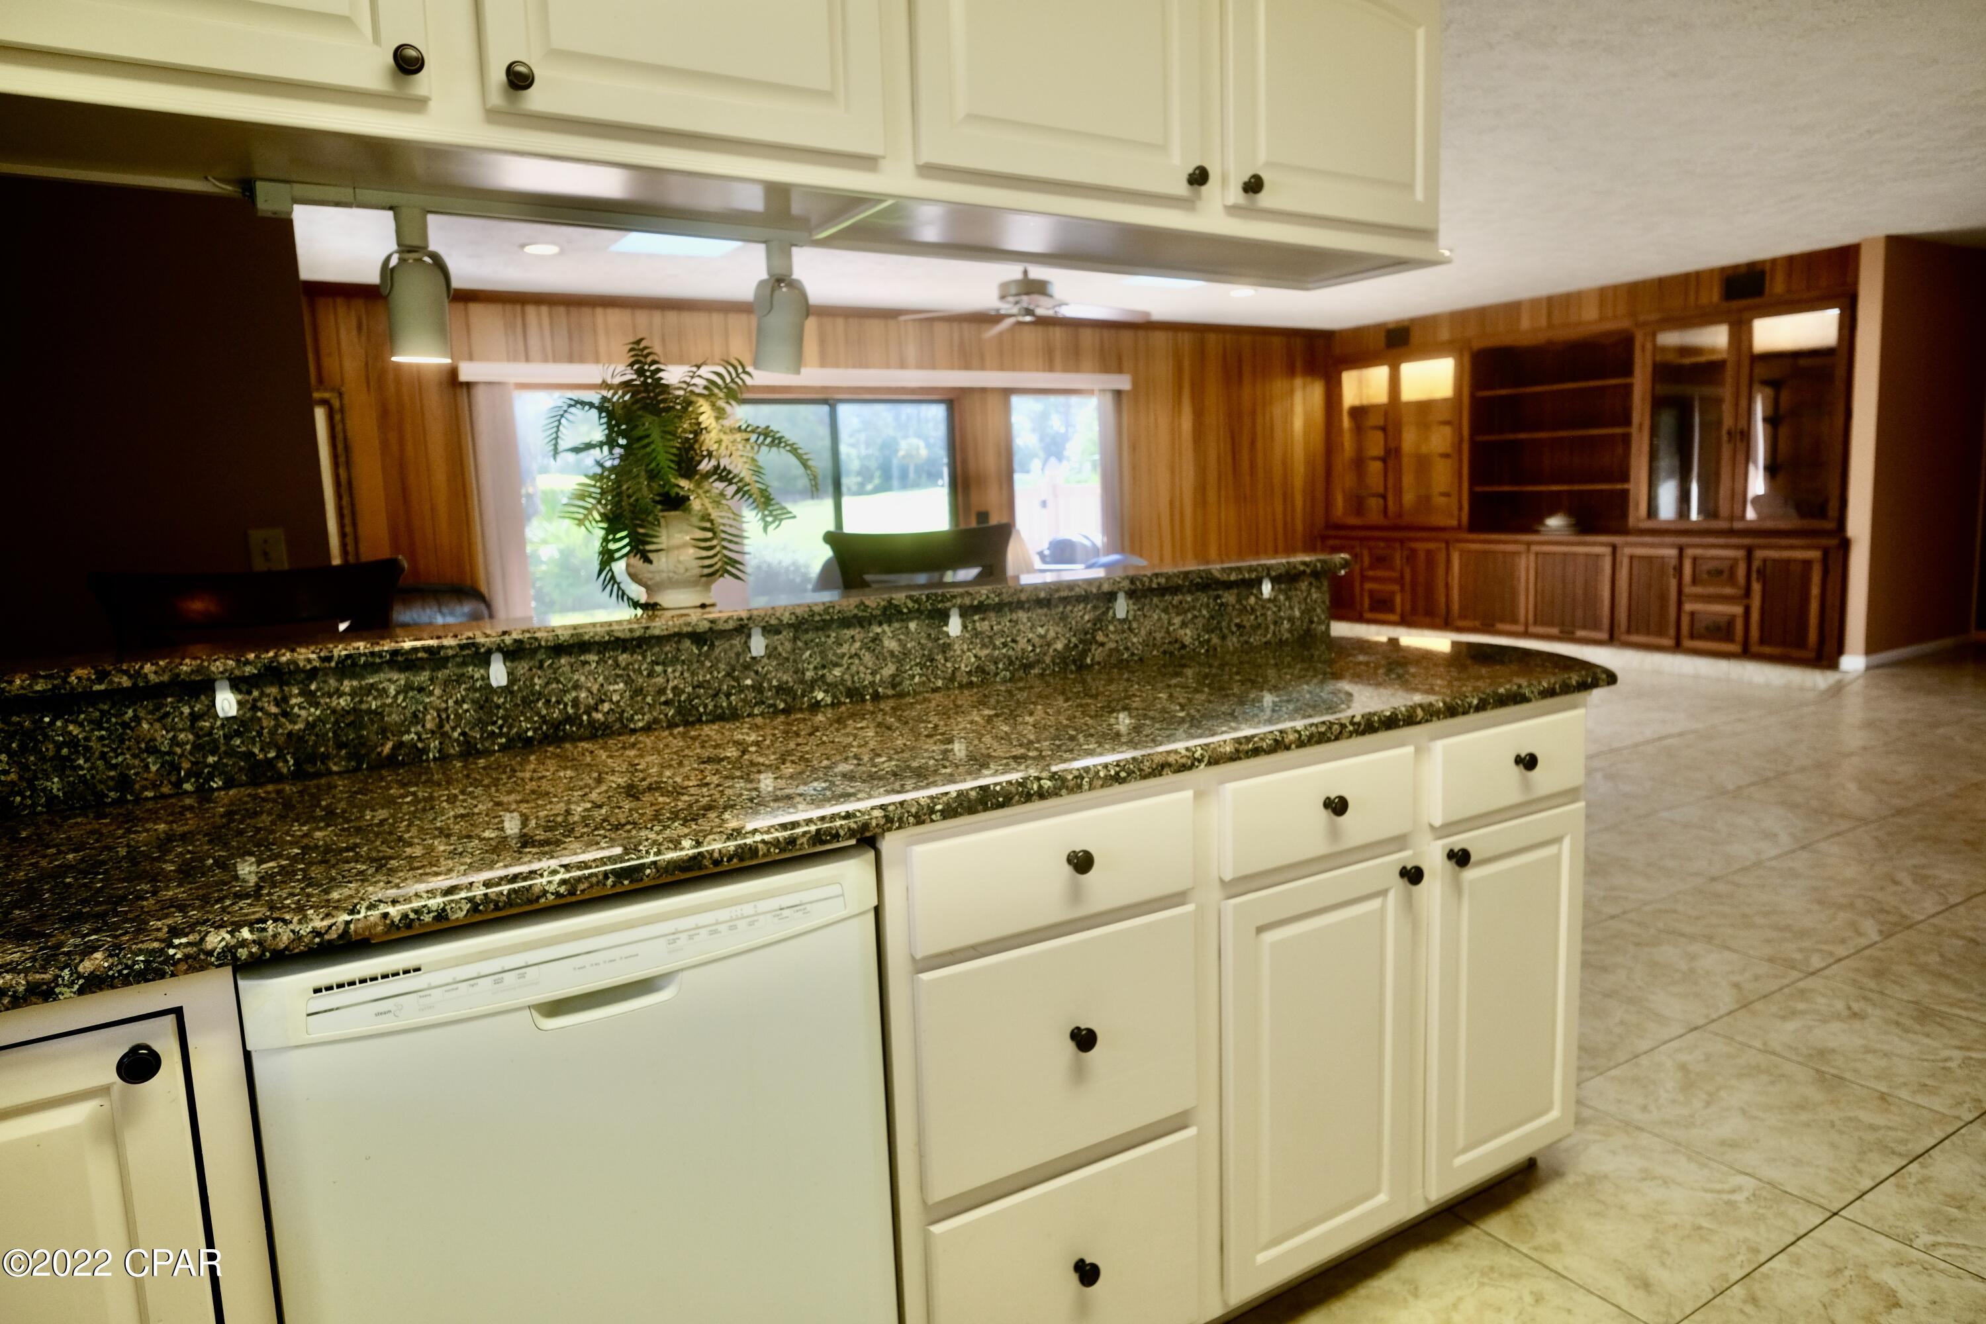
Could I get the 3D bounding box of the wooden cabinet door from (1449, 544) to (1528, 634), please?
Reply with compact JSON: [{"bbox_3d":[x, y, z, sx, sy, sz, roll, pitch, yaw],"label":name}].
[{"bbox_3d":[3.936,-0.589,9.234,0.030,0.714,0.719,-7,9,-29],"label":"wooden cabinet door"}]

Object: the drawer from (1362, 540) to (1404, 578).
[{"bbox_3d":[3.463,-0.886,9.970,0.360,0.291,0.403,-7,9,-30],"label":"drawer"}]

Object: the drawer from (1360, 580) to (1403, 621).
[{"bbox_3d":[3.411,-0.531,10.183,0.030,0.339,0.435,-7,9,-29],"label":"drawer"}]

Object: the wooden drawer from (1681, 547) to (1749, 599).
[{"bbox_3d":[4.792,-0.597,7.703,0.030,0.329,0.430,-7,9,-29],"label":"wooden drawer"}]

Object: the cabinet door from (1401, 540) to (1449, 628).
[{"bbox_3d":[3.558,-0.637,9.547,0.030,0.667,0.451,-7,9,-30],"label":"cabinet door"}]

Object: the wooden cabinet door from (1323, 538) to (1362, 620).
[{"bbox_3d":[3.182,-0.749,10.547,0.030,0.724,0.425,-7,9,-29],"label":"wooden cabinet door"}]

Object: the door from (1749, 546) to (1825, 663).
[{"bbox_3d":[5.023,-0.367,7.339,0.030,0.698,0.415,-7,9,-29],"label":"door"}]

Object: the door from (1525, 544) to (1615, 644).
[{"bbox_3d":[4.215,-0.510,8.464,0.030,0.669,0.660,-7,9,-30],"label":"door"}]

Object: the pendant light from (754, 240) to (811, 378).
[{"bbox_3d":[-0.318,-0.533,1.741,0.082,0.187,0.076,-7,9,-29],"label":"pendant light"}]

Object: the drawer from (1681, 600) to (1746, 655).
[{"bbox_3d":[4.881,-0.241,7.712,0.360,0.317,0.392,-7,9,-30],"label":"drawer"}]

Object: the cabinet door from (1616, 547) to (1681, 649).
[{"bbox_3d":[4.509,-0.450,7.979,0.030,0.668,0.426,-7,9,-30],"label":"cabinet door"}]

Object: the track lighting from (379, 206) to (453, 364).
[{"bbox_3d":[-0.745,-0.485,1.502,0.084,0.188,0.076,-7,9,-29],"label":"track lighting"}]

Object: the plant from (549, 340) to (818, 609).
[{"bbox_3d":[-0.565,-0.340,2.120,0.465,0.475,0.430,-4,8,-14],"label":"plant"}]

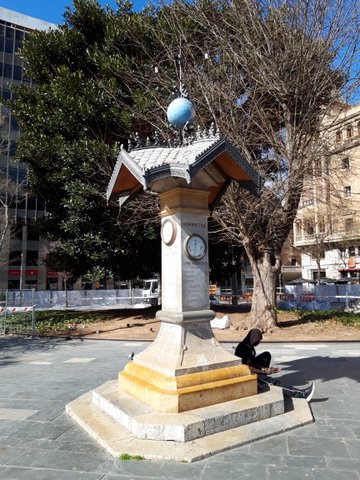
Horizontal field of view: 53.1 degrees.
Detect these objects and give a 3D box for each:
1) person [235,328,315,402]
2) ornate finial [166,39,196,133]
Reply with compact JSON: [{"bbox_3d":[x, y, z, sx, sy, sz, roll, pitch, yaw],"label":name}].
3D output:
[{"bbox_3d":[1.295,1.764,5.196,1.020,0.973,0.565,0,-8,-3],"label":"person"},{"bbox_3d":[0.034,-2.359,5.454,0.424,1.523,0.424,-1,-8,0],"label":"ornate finial"}]

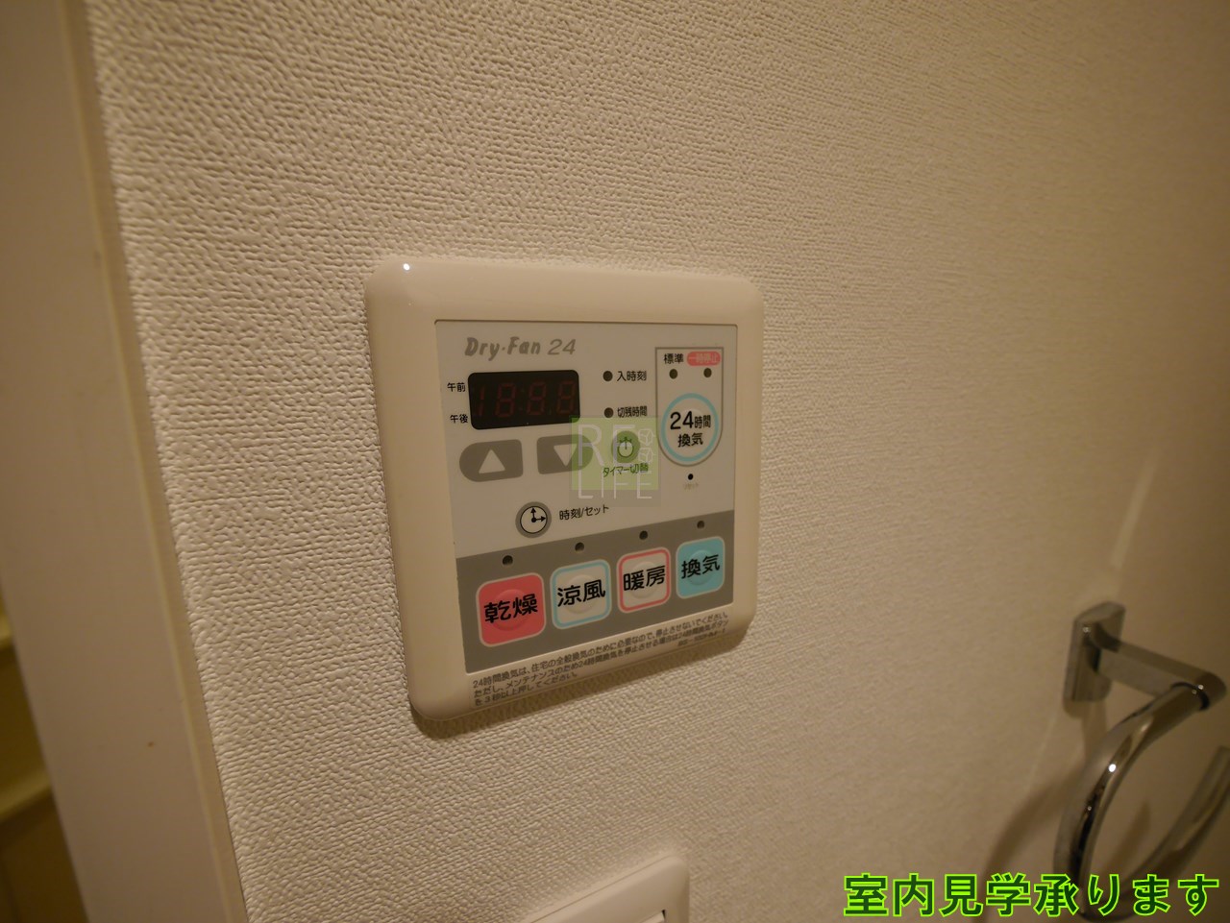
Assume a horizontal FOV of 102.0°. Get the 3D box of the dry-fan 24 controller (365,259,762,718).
[{"bbox_3d":[-0.004,0.005,0.148,0.116,0.120,0.015,-6,11,-24],"label":"dry-fan 24 controller"}]

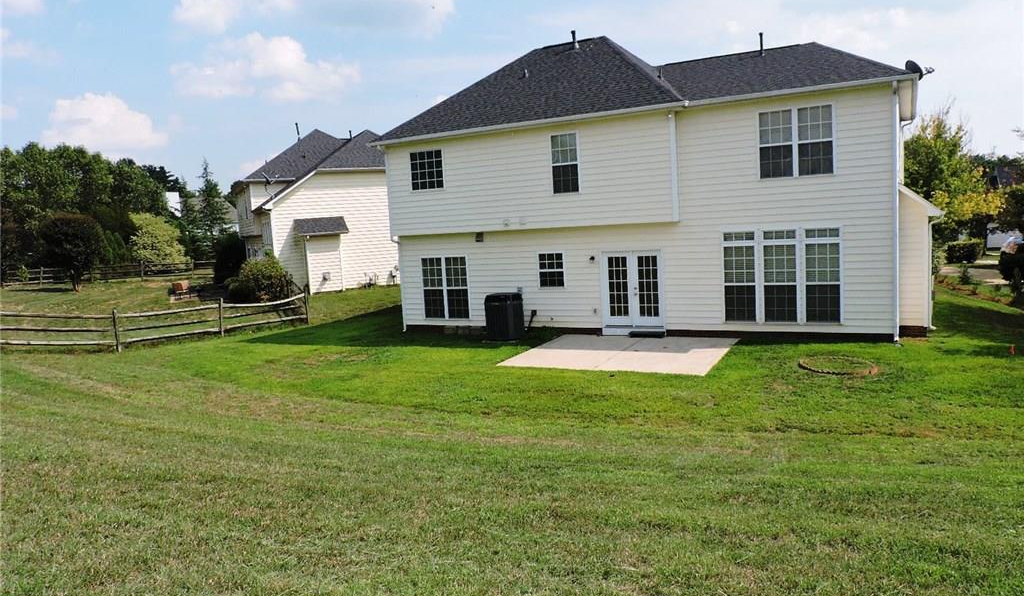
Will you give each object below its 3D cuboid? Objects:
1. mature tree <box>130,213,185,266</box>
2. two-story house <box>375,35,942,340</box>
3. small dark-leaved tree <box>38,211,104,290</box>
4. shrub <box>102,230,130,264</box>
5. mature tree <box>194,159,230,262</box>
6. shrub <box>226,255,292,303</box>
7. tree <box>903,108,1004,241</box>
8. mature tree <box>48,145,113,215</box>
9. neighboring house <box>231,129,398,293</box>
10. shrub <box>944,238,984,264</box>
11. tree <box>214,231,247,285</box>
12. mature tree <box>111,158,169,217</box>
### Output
[{"bbox_3d":[-23.716,-3.713,47.500,3.900,3.991,3.900,-6,6,-26],"label":"mature tree"},{"bbox_3d":[5.069,-4.011,23.779,15.450,9.250,10.650,0,6,27],"label":"two-story house"},{"bbox_3d":[-24.321,-2.540,39.200,3.700,4.337,3.700,-6,6,-31],"label":"small dark-leaved tree"},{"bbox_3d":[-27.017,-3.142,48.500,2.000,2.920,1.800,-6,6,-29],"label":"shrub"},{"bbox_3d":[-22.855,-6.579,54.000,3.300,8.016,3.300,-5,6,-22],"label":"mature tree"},{"bbox_3d":[-11.131,-0.860,31.300,2.850,2.104,2.500,-5,6,-19],"label":"shrub"},{"bbox_3d":[25.380,-6.641,41.000,5.900,8.784,5.700,0,6,32],"label":"tree"},{"bbox_3d":[-38.806,-8.473,64.000,6.000,10.665,6.000,-6,6,-30],"label":"mature tree"},{"bbox_3d":[-9.961,-5.640,41.432,10.800,9.700,13.000,-6,6,-26],"label":"neighboring house"},{"bbox_3d":[24.537,-2.522,38.500,2.150,1.402,1.700,1,6,32],"label":"shrub"},{"bbox_3d":[-16.313,-2.339,41.000,2.050,3.100,2.100,-5,6,-21],"label":"tree"},{"bbox_3d":[-34.627,-8.180,66.000,5.800,9.520,5.800,-6,6,-27],"label":"mature tree"}]

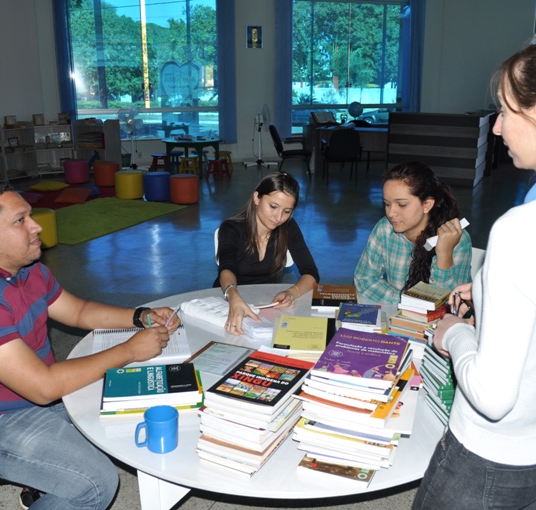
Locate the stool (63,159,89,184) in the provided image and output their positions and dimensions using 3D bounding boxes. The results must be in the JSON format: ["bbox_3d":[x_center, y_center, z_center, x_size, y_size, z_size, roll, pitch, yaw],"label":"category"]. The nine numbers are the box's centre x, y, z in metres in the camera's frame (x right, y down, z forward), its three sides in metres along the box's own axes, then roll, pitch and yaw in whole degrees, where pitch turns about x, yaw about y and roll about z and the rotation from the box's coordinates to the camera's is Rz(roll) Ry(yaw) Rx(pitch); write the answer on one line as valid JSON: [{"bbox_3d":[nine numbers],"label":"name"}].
[{"bbox_3d":[-3.143,-1.375,9.476,0.360,0.345,0.360,-6,18,-17],"label":"stool"}]

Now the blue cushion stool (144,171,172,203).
[{"bbox_3d":[-1.528,-0.946,7.937,0.365,0.360,0.365,0,16,0],"label":"blue cushion stool"}]

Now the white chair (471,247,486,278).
[{"bbox_3d":[0.729,0.391,2.677,0.430,0.800,0.480,14,22,41],"label":"white chair"}]

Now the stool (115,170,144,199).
[{"bbox_3d":[-1.964,-0.996,8.173,0.360,0.345,0.360,-4,17,-13],"label":"stool"}]

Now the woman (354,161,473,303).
[{"bbox_3d":[0.667,0.247,2.409,0.520,1.230,0.700,11,20,34],"label":"woman"}]

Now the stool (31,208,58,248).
[{"bbox_3d":[-2.270,-0.272,5.651,0.360,0.350,0.360,6,17,20],"label":"stool"}]

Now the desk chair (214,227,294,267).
[{"bbox_3d":[-0.060,0.311,2.821,0.430,0.820,0.500,-1,16,-3],"label":"desk chair"}]

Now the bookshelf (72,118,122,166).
[{"bbox_3d":[-3.070,-1.949,10.370,0.660,0.920,0.420,5,17,16],"label":"bookshelf"}]

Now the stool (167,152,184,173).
[{"bbox_3d":[-1.605,-1.618,10.211,0.310,0.360,0.310,-3,17,-8],"label":"stool"}]

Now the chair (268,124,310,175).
[{"bbox_3d":[0.359,-1.665,9.420,0.640,0.870,0.570,1,17,5],"label":"chair"}]

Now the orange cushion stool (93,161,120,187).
[{"bbox_3d":[-2.582,-1.300,9.208,0.360,0.345,0.360,-5,17,-15],"label":"orange cushion stool"}]

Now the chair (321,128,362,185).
[{"bbox_3d":[1.160,-1.569,9.179,0.560,0.860,0.580,-1,16,-3],"label":"chair"}]

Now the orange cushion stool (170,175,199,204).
[{"bbox_3d":[-1.129,-0.894,7.809,0.360,0.345,0.360,-3,17,-8],"label":"orange cushion stool"}]

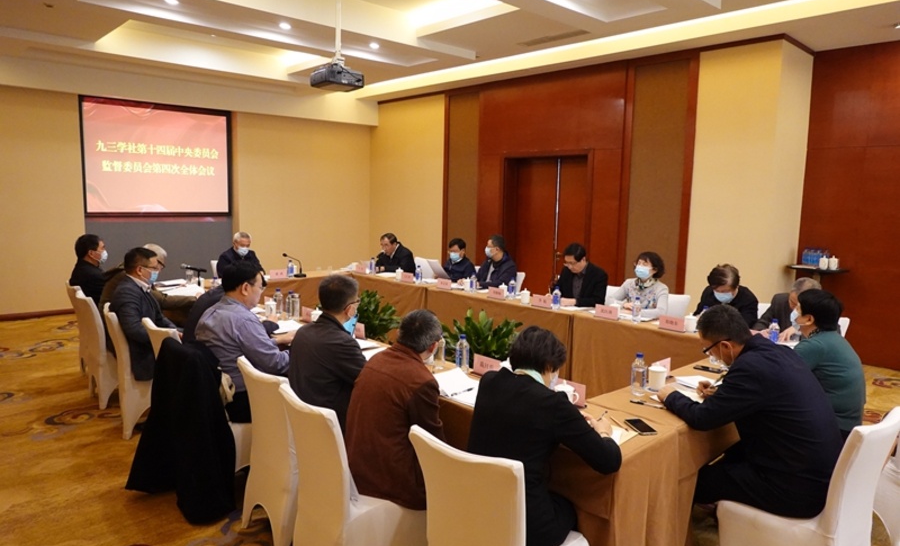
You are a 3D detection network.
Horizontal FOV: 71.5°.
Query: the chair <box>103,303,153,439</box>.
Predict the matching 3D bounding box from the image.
[{"bbox_3d":[-2.179,0.665,4.620,0.550,0.900,0.450,-6,10,-43],"label":"chair"}]

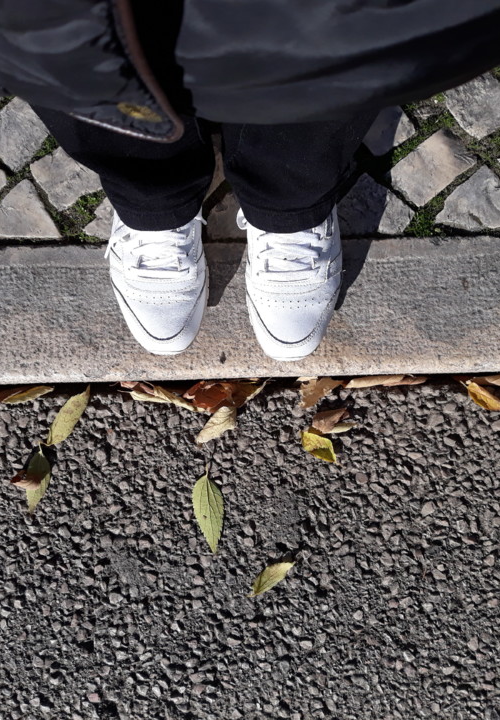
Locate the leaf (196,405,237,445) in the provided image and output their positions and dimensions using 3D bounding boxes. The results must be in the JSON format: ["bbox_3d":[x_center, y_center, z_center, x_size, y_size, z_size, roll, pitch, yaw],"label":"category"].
[{"bbox_3d":[-0.042,0.081,0.939,0.062,0.016,0.030,-45,89,-3],"label":"leaf"}]

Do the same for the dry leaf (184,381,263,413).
[{"bbox_3d":[-0.033,0.046,0.938,0.098,0.030,0.040,-1,87,-1],"label":"dry leaf"}]

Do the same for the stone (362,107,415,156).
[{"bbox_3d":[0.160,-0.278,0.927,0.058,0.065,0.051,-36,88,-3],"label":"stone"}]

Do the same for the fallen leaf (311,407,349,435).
[{"bbox_3d":[0.107,0.079,0.973,0.050,0.018,0.031,-24,83,-5],"label":"fallen leaf"}]

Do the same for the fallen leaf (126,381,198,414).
[{"bbox_3d":[-0.121,0.049,1.015,0.108,0.020,0.026,13,85,-1],"label":"fallen leaf"}]

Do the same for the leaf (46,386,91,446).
[{"bbox_3d":[-0.244,0.075,1.011,0.027,0.014,0.094,34,85,1],"label":"leaf"}]

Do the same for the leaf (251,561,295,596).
[{"bbox_3d":[0.026,0.273,0.944,0.070,0.013,0.021,-39,84,-7],"label":"leaf"}]

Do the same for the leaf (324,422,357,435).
[{"bbox_3d":[0.109,0.083,0.906,0.046,0.012,0.015,-6,86,-2],"label":"leaf"}]

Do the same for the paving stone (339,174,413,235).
[{"bbox_3d":[0.157,-0.198,0.996,0.112,0.062,0.082,-1,86,-2],"label":"paving stone"}]

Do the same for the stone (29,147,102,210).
[{"bbox_3d":[-0.202,-0.203,0.855,0.060,0.050,0.064,-31,87,-3],"label":"stone"}]

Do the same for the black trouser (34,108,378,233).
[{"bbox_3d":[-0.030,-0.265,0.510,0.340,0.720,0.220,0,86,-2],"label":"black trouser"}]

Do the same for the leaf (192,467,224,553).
[{"bbox_3d":[-0.051,0.191,0.956,0.040,0.010,0.107,-8,82,-3],"label":"leaf"}]

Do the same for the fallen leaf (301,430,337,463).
[{"bbox_3d":[0.090,0.113,0.969,0.059,0.015,0.029,37,82,4],"label":"fallen leaf"}]

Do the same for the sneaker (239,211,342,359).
[{"bbox_3d":[0.051,-0.145,0.832,0.107,0.105,0.285,1,87,-1],"label":"sneaker"}]

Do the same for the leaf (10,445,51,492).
[{"bbox_3d":[-0.255,0.133,0.894,0.034,0.018,0.055,34,86,1],"label":"leaf"}]

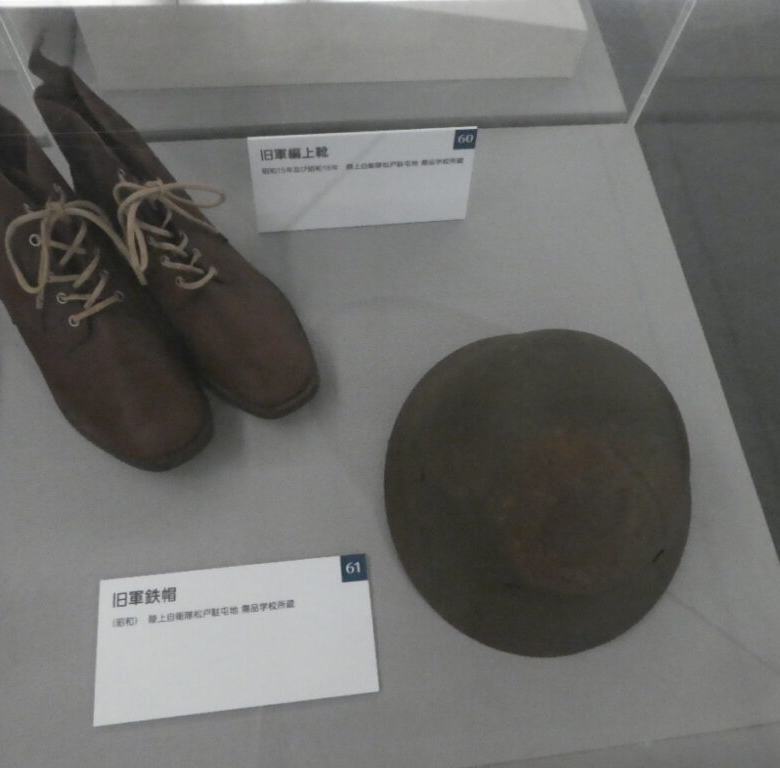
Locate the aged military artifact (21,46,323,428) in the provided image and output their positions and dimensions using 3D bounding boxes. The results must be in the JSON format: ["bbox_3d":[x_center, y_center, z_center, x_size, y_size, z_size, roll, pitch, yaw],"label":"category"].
[{"bbox_3d":[-0.175,-0.108,0.578,0.102,0.170,0.285,-38,72,-18],"label":"aged military artifact"}]

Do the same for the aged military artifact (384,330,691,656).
[{"bbox_3d":[0.125,0.053,0.532,0.253,0.147,0.280,19,65,6],"label":"aged military artifact"}]

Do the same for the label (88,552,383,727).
[{"bbox_3d":[-0.115,0.188,0.533,0.204,0.005,0.102,-4,65,-5],"label":"label"}]

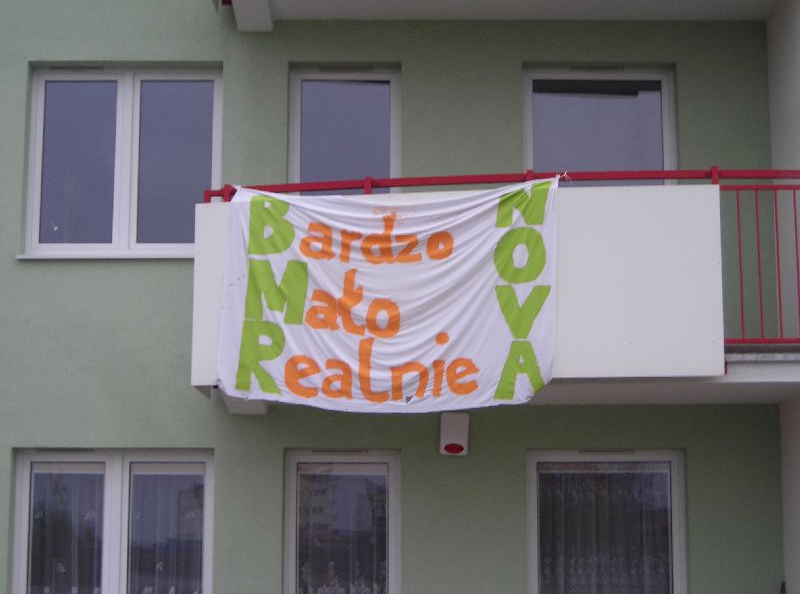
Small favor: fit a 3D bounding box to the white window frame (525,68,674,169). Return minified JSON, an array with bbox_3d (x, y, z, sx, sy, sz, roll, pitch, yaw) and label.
[{"bbox_3d":[1.486,-1.002,13.171,1.146,1.416,0.100,0,-10,0],"label":"white window frame"}]

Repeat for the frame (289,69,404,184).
[{"bbox_3d":[-0.407,-0.641,13.106,0.836,2.150,0.100,0,-10,0],"label":"frame"}]

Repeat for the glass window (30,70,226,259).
[{"bbox_3d":[-2.021,-1.000,13.171,1.421,1.427,0.100,0,-10,0],"label":"glass window"}]

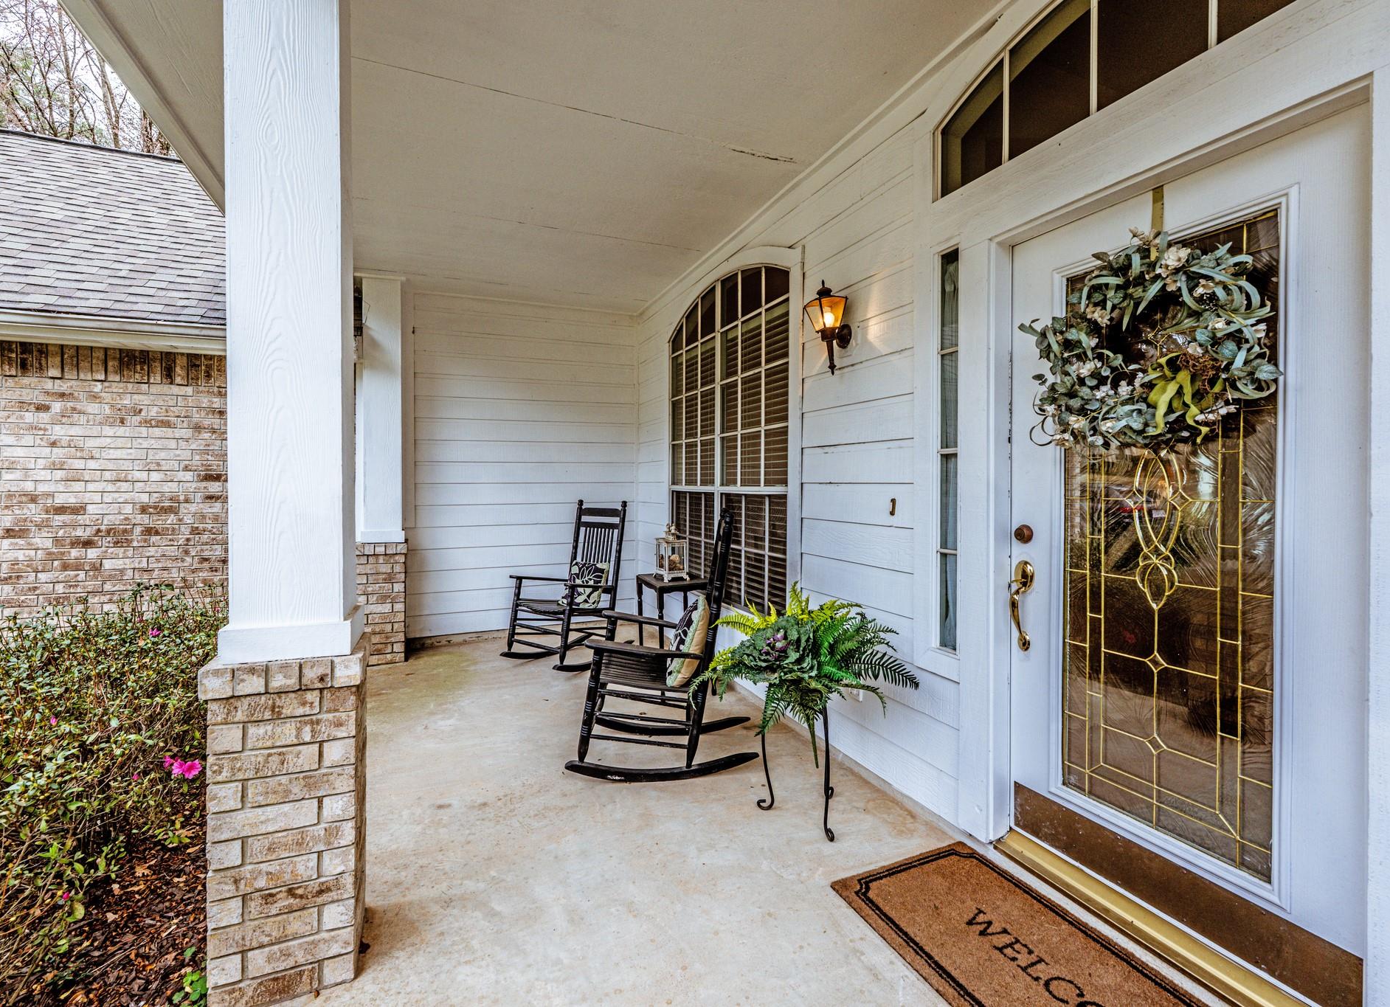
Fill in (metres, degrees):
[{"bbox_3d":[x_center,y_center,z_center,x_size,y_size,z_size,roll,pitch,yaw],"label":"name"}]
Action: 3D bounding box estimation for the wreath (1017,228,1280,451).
[{"bbox_3d":[1.216,-0.438,1.603,0.150,0.570,0.600,-1,2,-23],"label":"wreath"}]

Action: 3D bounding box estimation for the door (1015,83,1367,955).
[{"bbox_3d":[1.292,0.149,1.674,0.050,2.030,0.870,-1,2,-23],"label":"door"}]

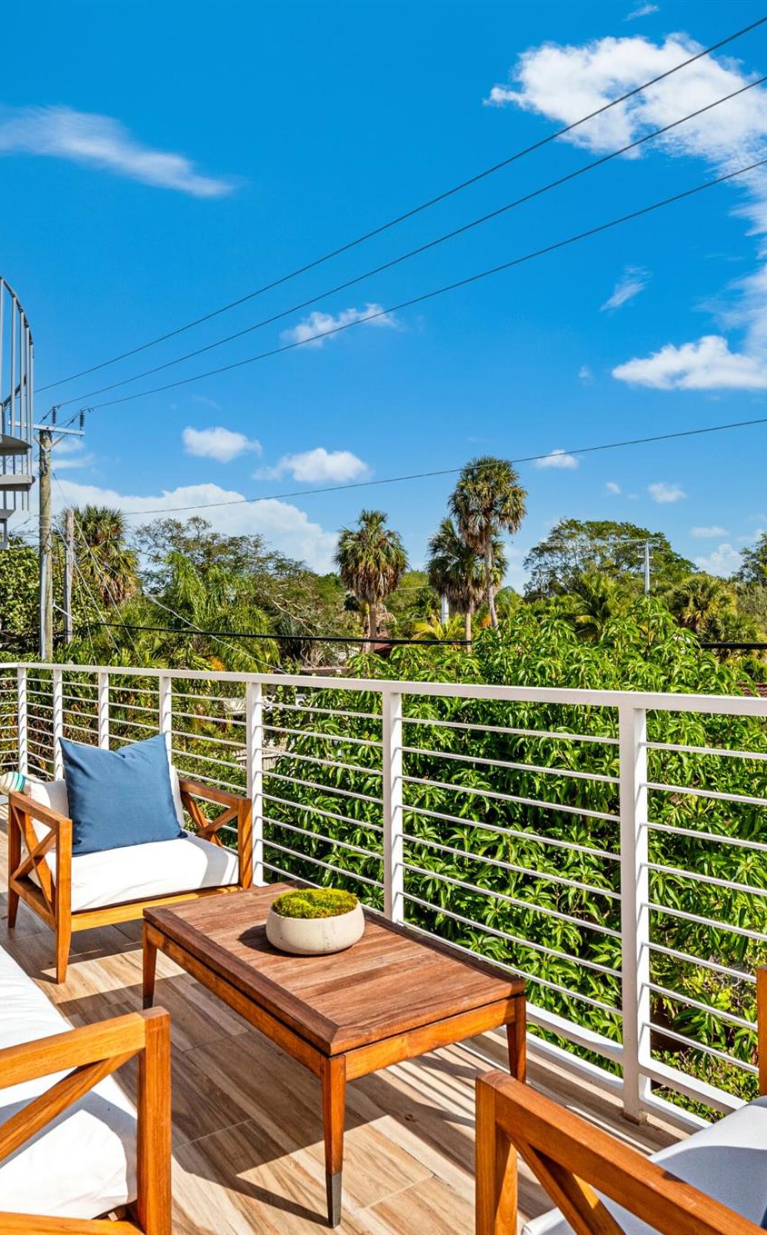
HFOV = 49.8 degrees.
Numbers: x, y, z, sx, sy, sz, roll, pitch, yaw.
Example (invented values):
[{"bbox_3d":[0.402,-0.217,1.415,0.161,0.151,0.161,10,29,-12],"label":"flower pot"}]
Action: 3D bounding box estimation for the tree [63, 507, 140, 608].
[{"bbox_3d":[-11.848,0.550,34.867,3.030,10.600,3.030,0,-2,-19],"label":"tree"}]

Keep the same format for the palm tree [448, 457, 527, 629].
[{"bbox_3d":[5.287,-1.177,42.068,4.000,13.910,4.000,0,-2,0],"label":"palm tree"}]

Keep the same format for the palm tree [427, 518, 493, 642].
[{"bbox_3d":[4.493,0.291,44.017,4.100,11.120,4.100,0,-2,0],"label":"palm tree"}]

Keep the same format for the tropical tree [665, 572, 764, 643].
[{"bbox_3d":[13.438,1.850,33.956,4.100,7.290,4.100,0,-2,0],"label":"tropical tree"}]

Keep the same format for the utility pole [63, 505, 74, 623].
[{"bbox_3d":[-10.291,0.819,26.988,0.250,8.860,0.250,0,-2,0],"label":"utility pole"}]

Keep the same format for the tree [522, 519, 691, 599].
[{"bbox_3d":[17.338,-0.753,63.826,12.720,13.830,12.000,-1,-1,15],"label":"tree"}]

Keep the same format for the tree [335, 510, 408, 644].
[{"bbox_3d":[-0.478,0.456,36.867,3.260,10.560,3.260,-1,-1,-1],"label":"tree"}]

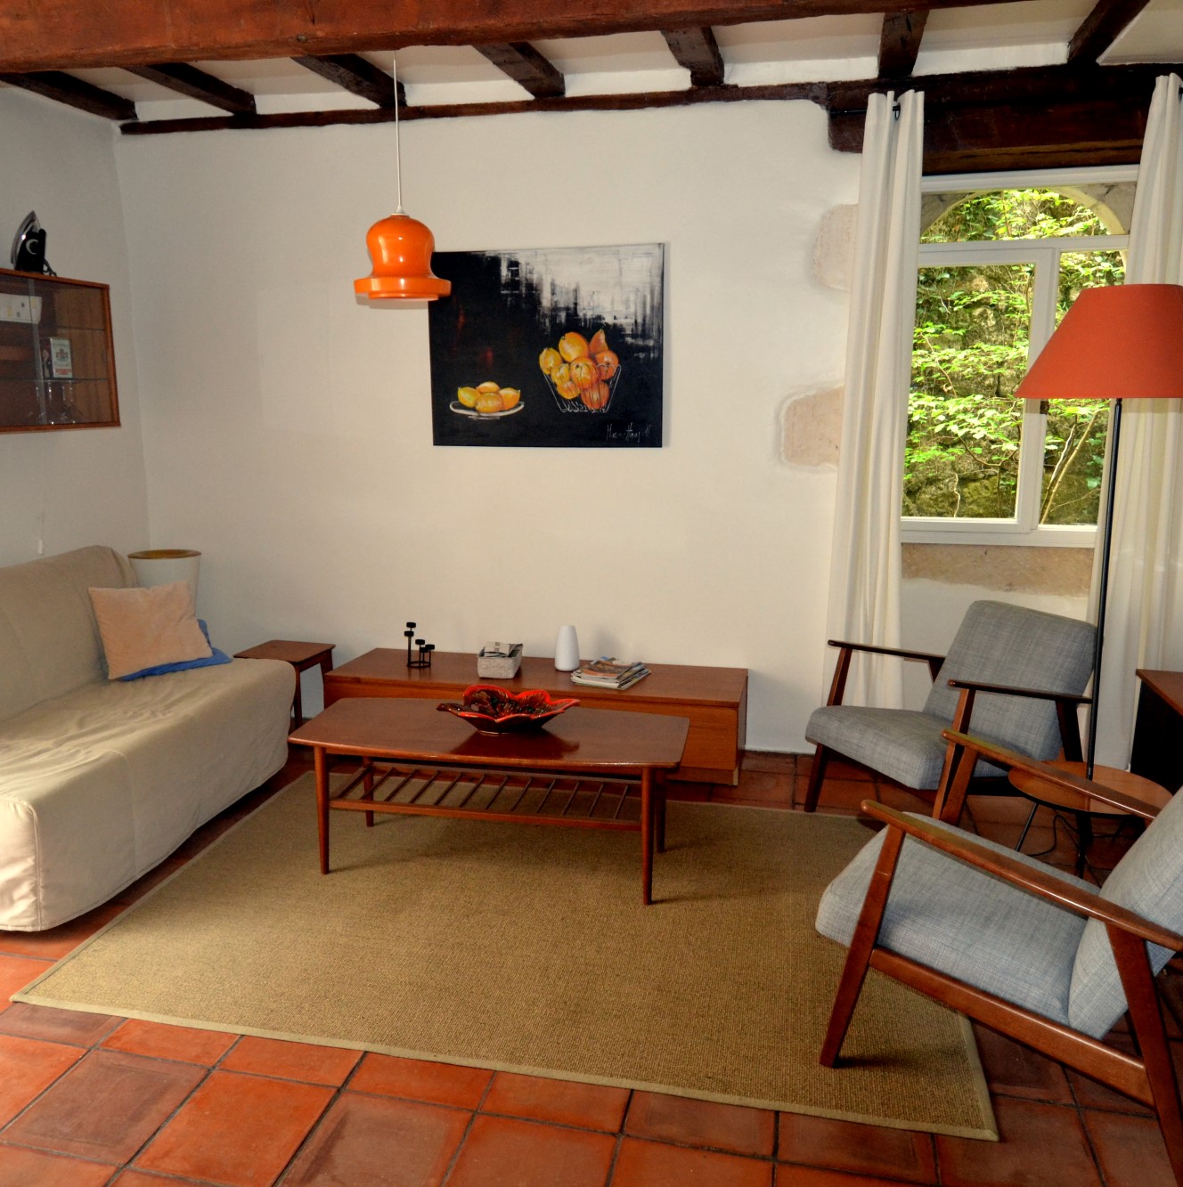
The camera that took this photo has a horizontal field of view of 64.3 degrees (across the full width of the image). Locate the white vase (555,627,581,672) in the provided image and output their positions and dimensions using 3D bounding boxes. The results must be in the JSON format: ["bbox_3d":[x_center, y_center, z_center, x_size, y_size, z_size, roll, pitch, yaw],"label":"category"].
[{"bbox_3d":[-0.109,0.239,4.173,0.109,0.189,0.109,0,10,0],"label":"white vase"}]

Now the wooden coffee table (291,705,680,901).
[{"bbox_3d":[-0.318,0.672,3.191,1.306,0.453,0.498,2,11,10],"label":"wooden coffee table"}]

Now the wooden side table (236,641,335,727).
[{"bbox_3d":[-1.412,0.470,4.378,0.345,0.410,0.350,2,10,13],"label":"wooden side table"}]

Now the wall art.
[{"bbox_3d":[-0.203,-1.054,4.071,1.047,0.831,0.030,2,10,13],"label":"wall art"}]

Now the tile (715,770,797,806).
[{"bbox_3d":[0.659,0.784,3.790,0.302,0.018,0.302,2,10,13],"label":"tile"}]

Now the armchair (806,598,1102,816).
[{"bbox_3d":[1.274,0.469,3.343,0.780,0.760,0.640,-4,11,-23],"label":"armchair"}]

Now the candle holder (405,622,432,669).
[{"bbox_3d":[-0.776,0.229,4.211,0.128,0.196,0.116,2,10,13],"label":"candle holder"}]

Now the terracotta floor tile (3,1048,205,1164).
[{"bbox_3d":[-1.070,1.134,2.081,0.313,0.020,0.282,2,12,12],"label":"terracotta floor tile"}]

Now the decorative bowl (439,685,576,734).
[{"bbox_3d":[-0.269,0.402,3.161,0.430,0.090,0.330,3,12,14],"label":"decorative bowl"}]

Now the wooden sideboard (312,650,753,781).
[{"bbox_3d":[-0.224,0.533,4.117,1.760,0.372,0.500,2,10,13],"label":"wooden sideboard"}]

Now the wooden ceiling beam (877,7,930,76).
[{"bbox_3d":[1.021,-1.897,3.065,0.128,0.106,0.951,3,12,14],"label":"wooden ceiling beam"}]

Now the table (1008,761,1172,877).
[{"bbox_3d":[1.404,0.764,2.711,0.410,0.450,0.410,3,12,14],"label":"table"}]

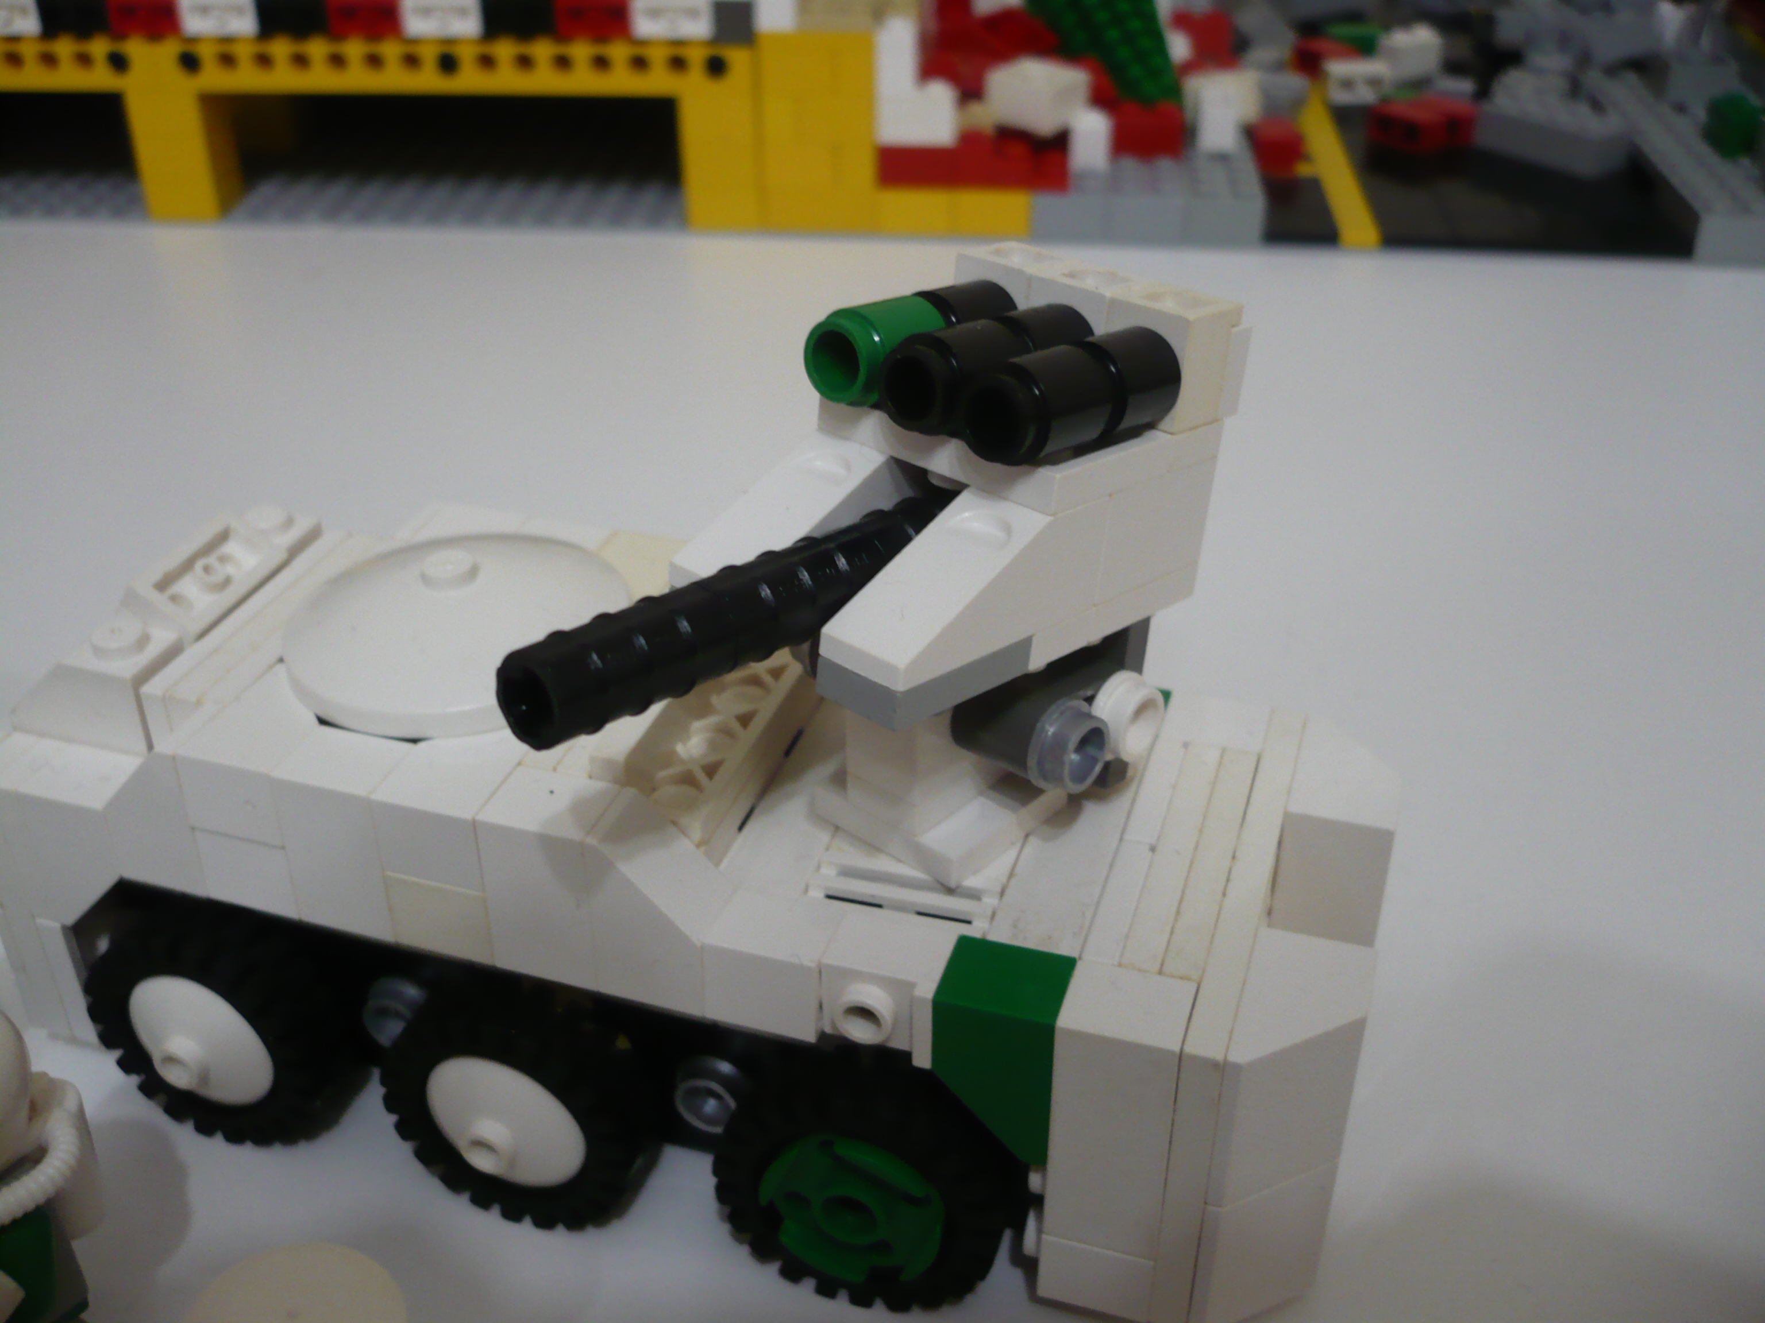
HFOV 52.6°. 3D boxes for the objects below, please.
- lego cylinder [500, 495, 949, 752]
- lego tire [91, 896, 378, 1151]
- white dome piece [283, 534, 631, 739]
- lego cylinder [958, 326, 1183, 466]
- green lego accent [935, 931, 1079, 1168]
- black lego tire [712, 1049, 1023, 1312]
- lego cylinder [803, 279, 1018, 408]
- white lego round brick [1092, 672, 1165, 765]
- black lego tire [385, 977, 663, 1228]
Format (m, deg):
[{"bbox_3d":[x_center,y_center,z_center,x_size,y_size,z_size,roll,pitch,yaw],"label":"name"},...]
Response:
[{"bbox_3d":[-0.008,-0.004,0.133,0.008,0.008,0.047,25,32,34],"label":"lego cylinder"},{"bbox_3d":[-0.063,0.034,0.173,0.025,0.025,0.008,10,34,15],"label":"lego tire"},{"bbox_3d":[-0.040,-0.005,0.166,0.032,0.008,0.032,0,33,0],"label":"white dome piece"},{"bbox_3d":[0.015,-0.021,0.138,0.008,0.008,0.019,25,32,34],"label":"lego cylinder"},{"bbox_3d":[0.010,0.032,0.147,0.010,0.016,0.008,10,34,15],"label":"green lego accent"},{"bbox_3d":[-0.001,0.045,0.156,0.025,0.025,0.008,10,34,15],"label":"black lego tire"},{"bbox_3d":[0.003,-0.026,0.147,0.008,0.008,0.019,25,32,34],"label":"lego cylinder"},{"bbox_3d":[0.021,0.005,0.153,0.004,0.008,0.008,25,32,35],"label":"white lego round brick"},{"bbox_3d":[-0.033,0.040,0.164,0.025,0.025,0.008,10,34,15],"label":"black lego tire"}]

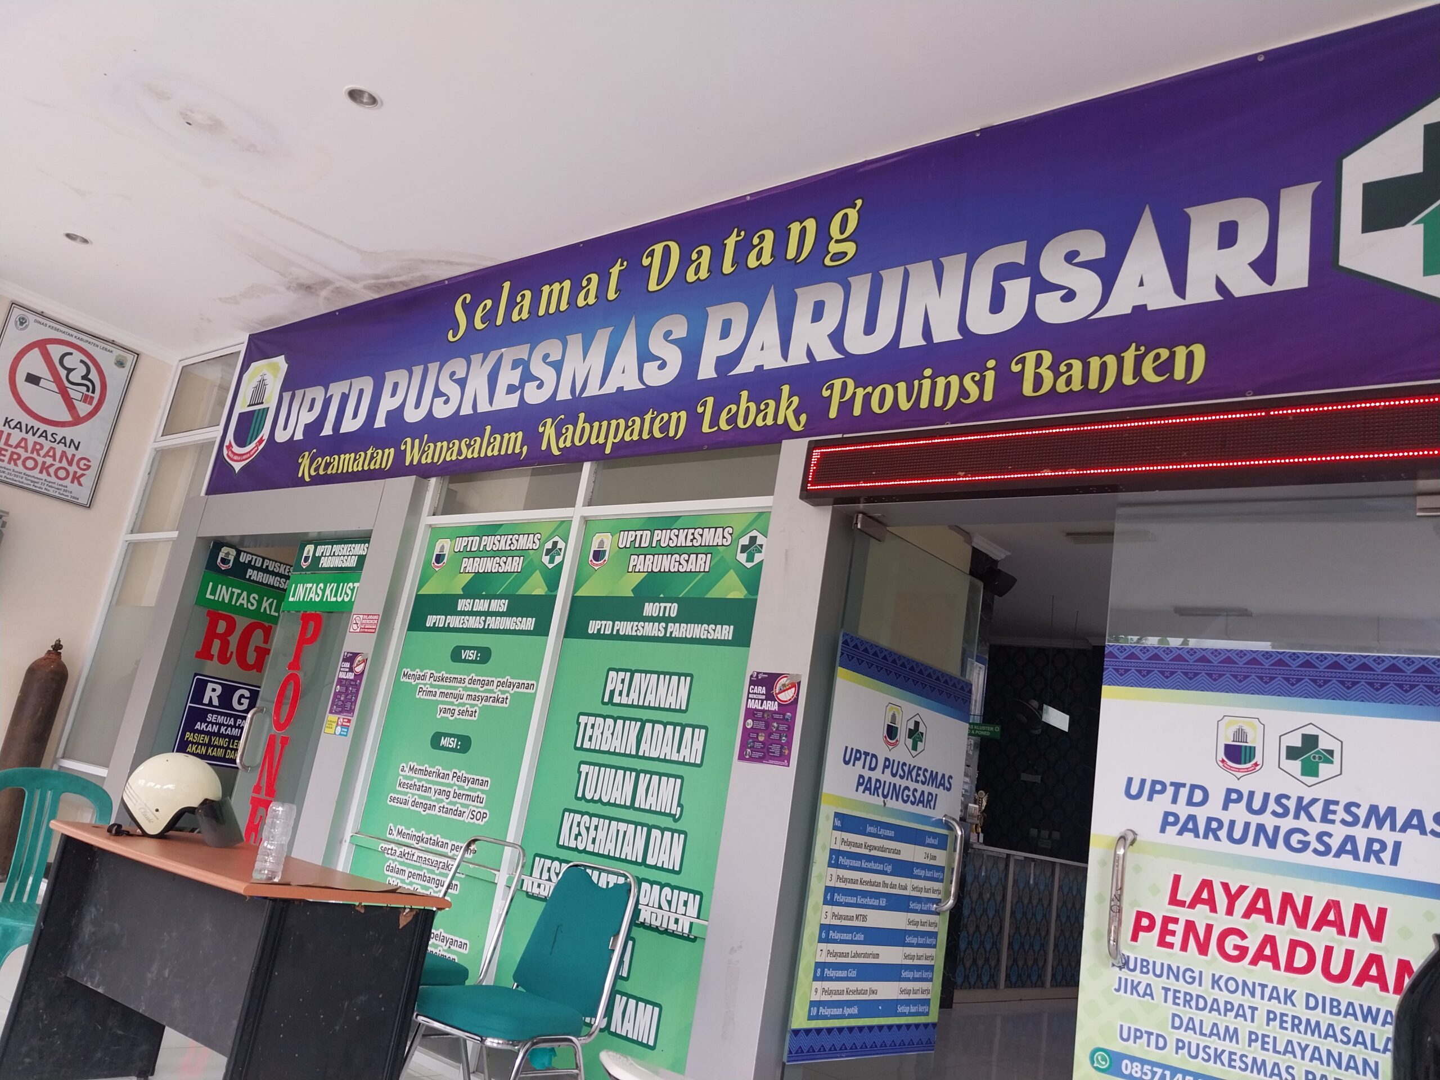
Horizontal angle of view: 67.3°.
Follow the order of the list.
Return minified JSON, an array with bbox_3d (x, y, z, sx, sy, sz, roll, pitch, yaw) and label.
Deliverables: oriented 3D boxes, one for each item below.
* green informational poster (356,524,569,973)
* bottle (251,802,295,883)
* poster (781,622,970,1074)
[{"bbox_3d":[-1.159,0.906,4.640,0.983,2.052,0.020,-1,-18,37],"label":"green informational poster"},{"bbox_3d":[-1.197,0.811,2.924,0.072,0.205,0.072,-1,-18,37],"label":"bottle"},{"bbox_3d":[0.609,1.106,3.864,0.020,1.379,0.900,-3,-19,42],"label":"poster"}]

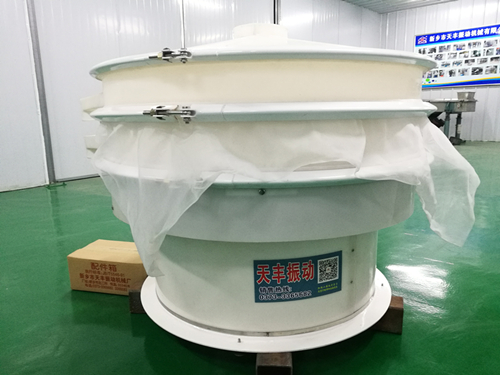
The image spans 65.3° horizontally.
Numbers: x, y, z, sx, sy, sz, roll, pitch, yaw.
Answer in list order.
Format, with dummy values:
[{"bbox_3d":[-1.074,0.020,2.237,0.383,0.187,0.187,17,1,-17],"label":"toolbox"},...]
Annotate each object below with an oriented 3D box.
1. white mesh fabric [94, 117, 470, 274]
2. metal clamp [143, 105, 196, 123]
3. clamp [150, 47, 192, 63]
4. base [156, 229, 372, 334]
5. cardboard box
[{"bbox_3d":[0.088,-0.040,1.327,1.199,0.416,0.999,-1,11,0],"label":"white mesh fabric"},{"bbox_3d":[-0.178,-0.164,0.864,0.128,0.039,0.039,4,12,23],"label":"metal clamp"},{"bbox_3d":[-0.172,-0.286,0.837,0.103,0.032,0.036,3,12,22],"label":"clamp"},{"bbox_3d":[0.051,0.186,1.459,0.802,0.319,0.802,-1,11,0],"label":"base"},{"bbox_3d":[-0.558,0.346,1.718,0.366,0.148,0.233,2,12,14],"label":"cardboard box"}]

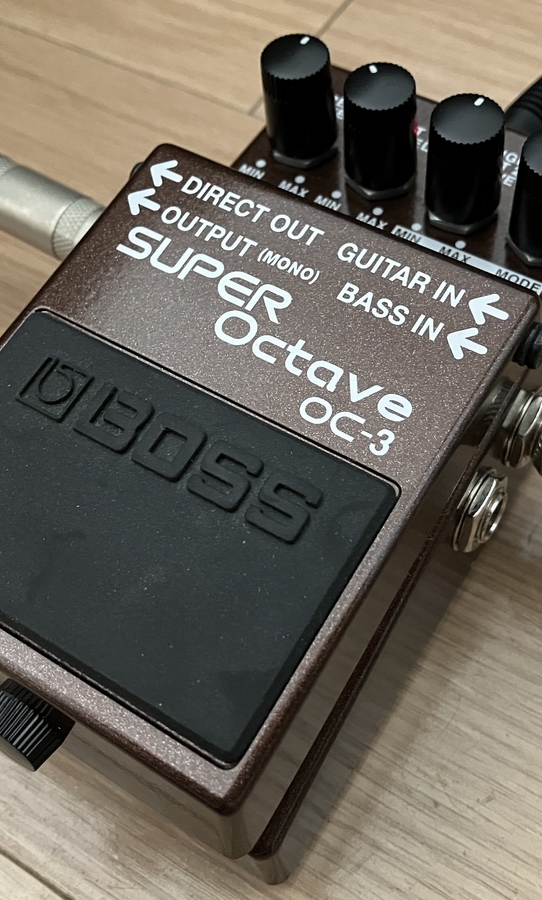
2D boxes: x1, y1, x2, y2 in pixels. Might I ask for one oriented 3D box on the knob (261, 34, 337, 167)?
[{"bbox_3d":[0.005,-0.064,0.177,0.013,0.019,0.013,-3,62,5],"label":"knob"}]

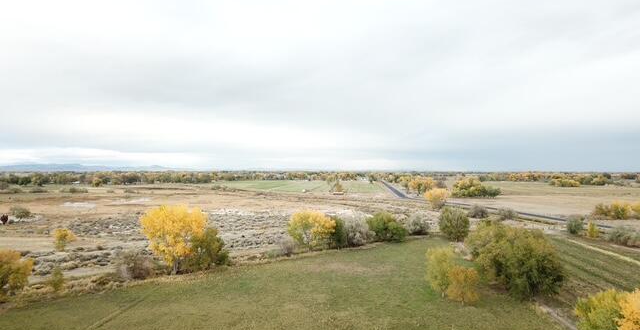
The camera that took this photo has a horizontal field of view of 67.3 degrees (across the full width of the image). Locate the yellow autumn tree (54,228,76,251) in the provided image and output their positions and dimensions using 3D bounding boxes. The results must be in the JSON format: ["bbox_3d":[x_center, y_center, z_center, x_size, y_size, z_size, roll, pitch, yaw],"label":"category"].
[{"bbox_3d":[-66.810,19.620,126.180,5.660,6.170,5.260,0,-1,0],"label":"yellow autumn tree"}]

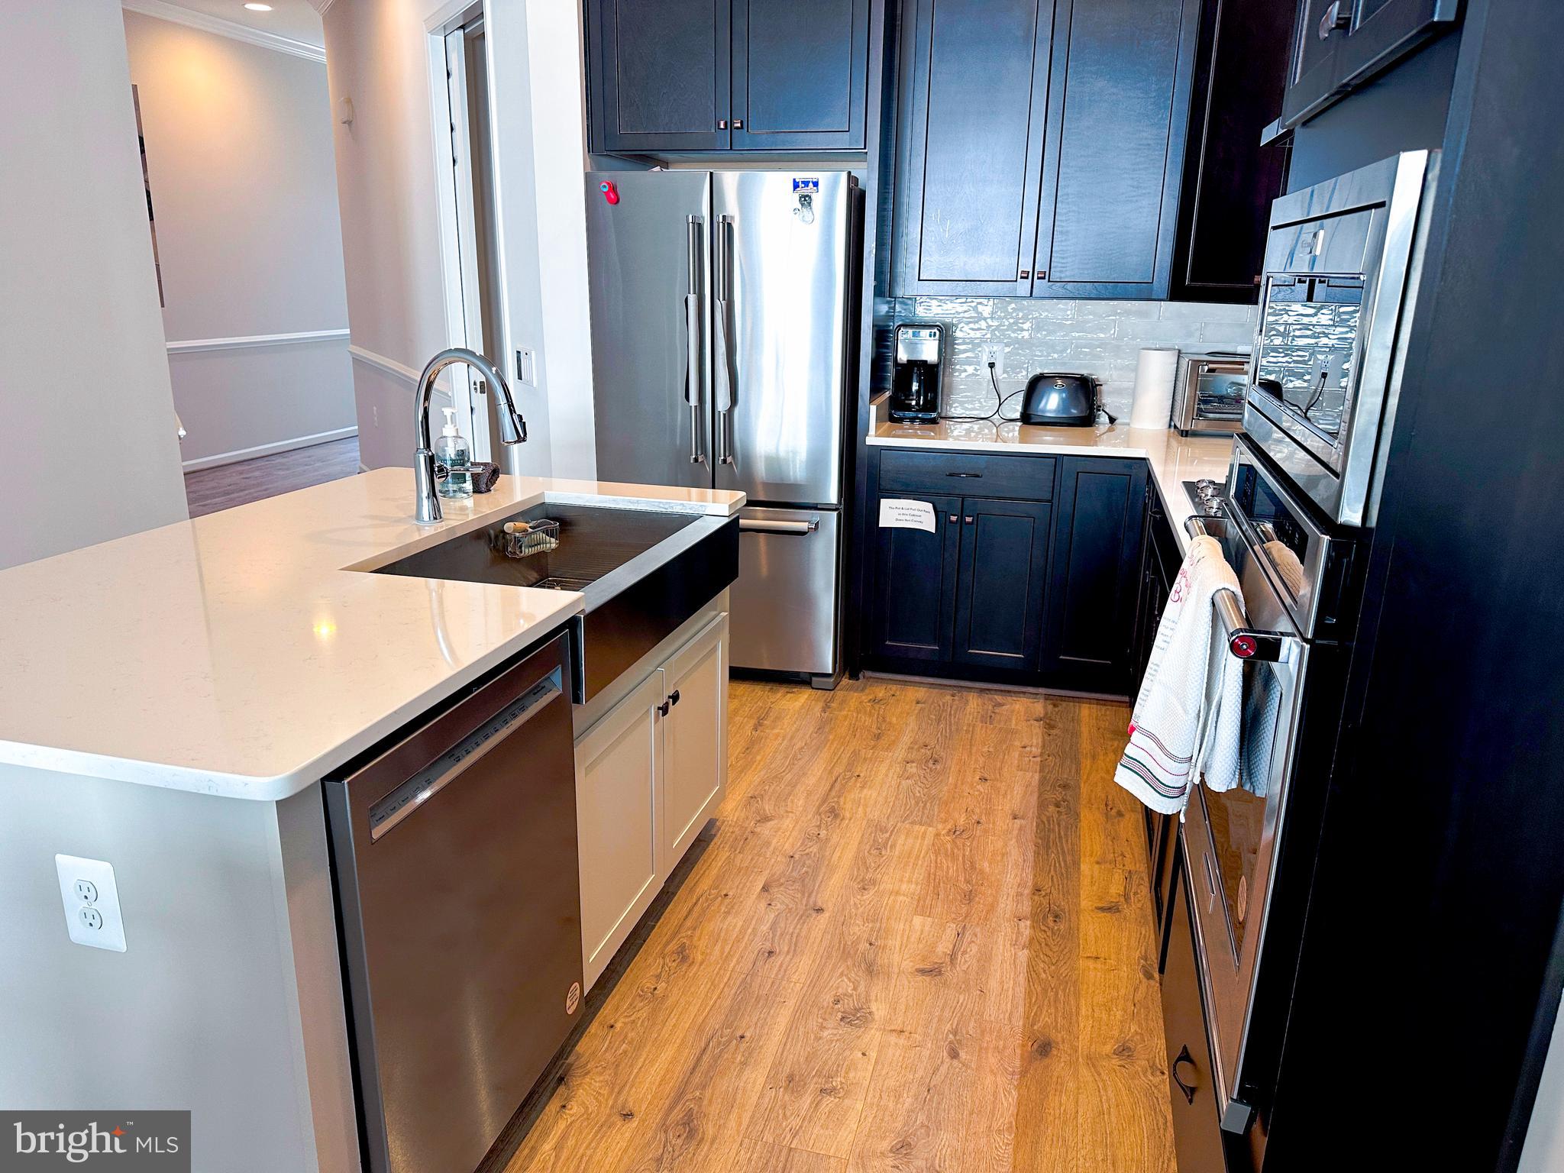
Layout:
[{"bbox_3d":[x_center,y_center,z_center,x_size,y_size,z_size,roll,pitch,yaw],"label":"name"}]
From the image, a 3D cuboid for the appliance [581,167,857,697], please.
[{"bbox_3d":[-0.152,-0.592,4.092,0.905,1.775,0.770,4,16,12],"label":"appliance"}]

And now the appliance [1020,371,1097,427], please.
[{"bbox_3d":[1.064,-0.715,4.128,0.275,0.197,0.170,4,16,12],"label":"appliance"}]

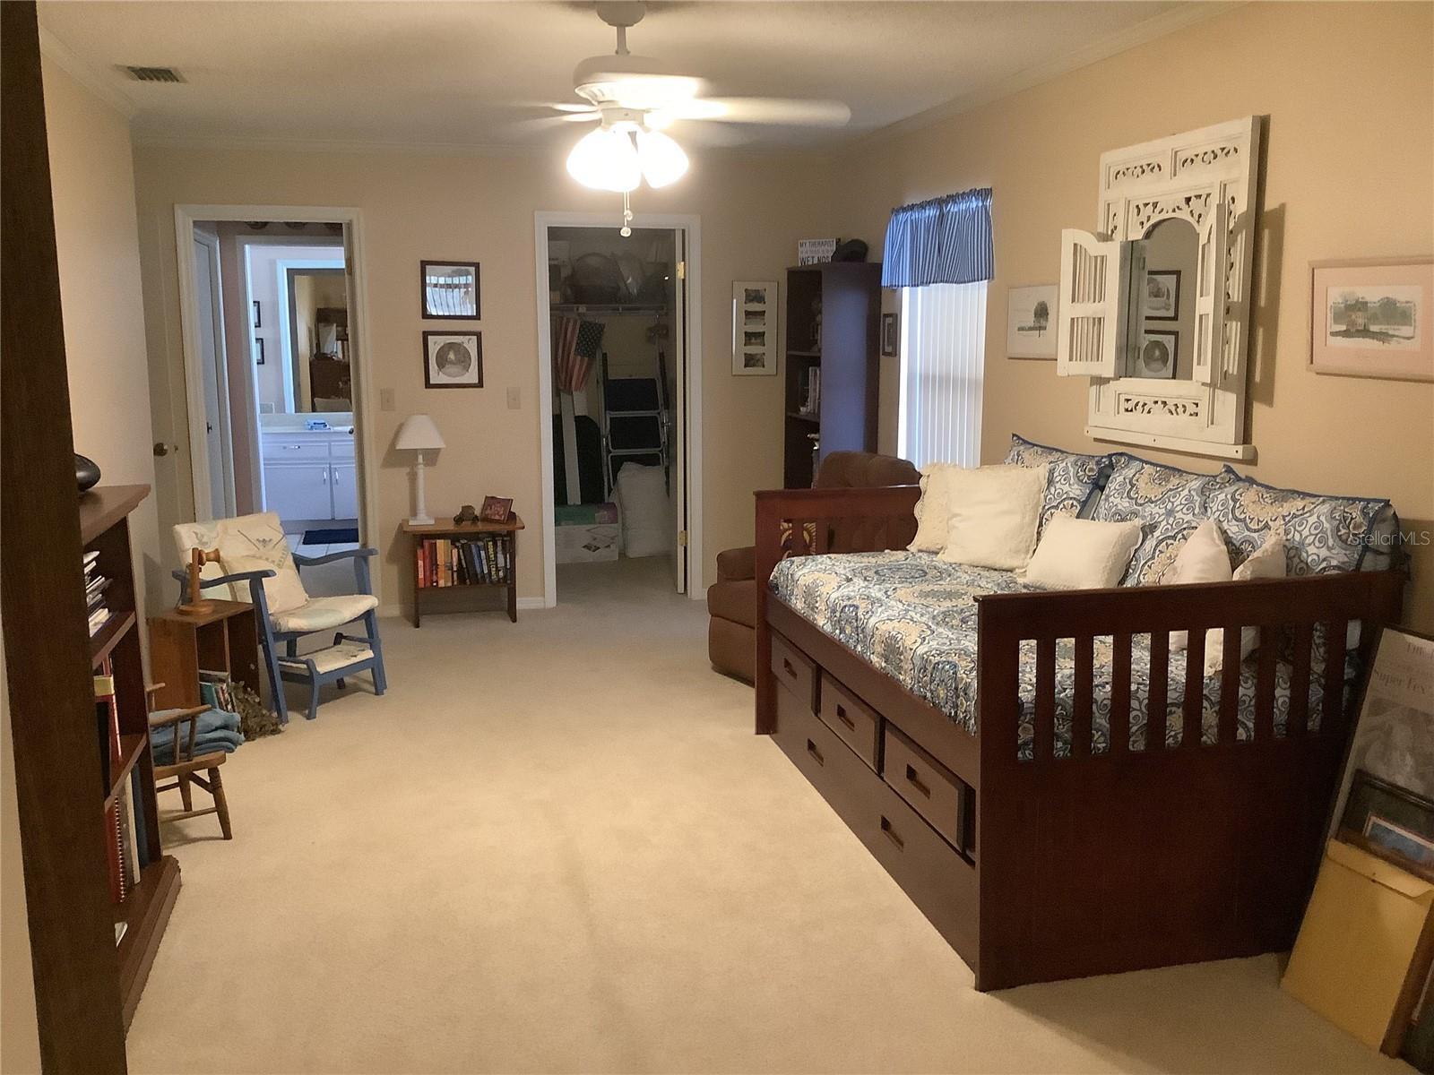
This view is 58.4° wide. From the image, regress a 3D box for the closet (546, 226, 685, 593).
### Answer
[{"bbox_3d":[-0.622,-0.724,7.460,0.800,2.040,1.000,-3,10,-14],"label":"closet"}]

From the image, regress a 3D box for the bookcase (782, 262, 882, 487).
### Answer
[{"bbox_3d":[0.598,-0.507,6.820,0.310,1.830,0.610,-3,10,-14],"label":"bookcase"}]

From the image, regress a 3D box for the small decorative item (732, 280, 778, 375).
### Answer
[{"bbox_3d":[0.210,-1.147,7.069,0.252,0.510,0.025,-2,10,-14],"label":"small decorative item"}]

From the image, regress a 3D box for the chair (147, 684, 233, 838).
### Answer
[{"bbox_3d":[-1.724,0.633,3.887,0.370,0.590,0.380,-9,13,-40],"label":"chair"}]

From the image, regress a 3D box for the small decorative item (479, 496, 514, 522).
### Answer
[{"bbox_3d":[-1.145,-0.147,6.691,0.190,0.130,0.075,6,11,31],"label":"small decorative item"}]

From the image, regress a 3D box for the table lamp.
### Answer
[{"bbox_3d":[-1.524,-0.354,6.627,0.250,0.560,0.250,-2,10,-14],"label":"table lamp"}]

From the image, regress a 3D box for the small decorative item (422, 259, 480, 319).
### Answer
[{"bbox_3d":[-1.370,-1.274,6.619,0.295,0.295,0.025,-3,10,-14],"label":"small decorative item"}]

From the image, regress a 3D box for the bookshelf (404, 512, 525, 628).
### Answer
[{"bbox_3d":[-1.319,0.177,6.712,0.600,0.525,0.350,-2,10,-14],"label":"bookshelf"}]

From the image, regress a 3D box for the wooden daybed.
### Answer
[{"bbox_3d":[0.899,0.417,4.033,1.117,0.959,1.988,-3,10,-14],"label":"wooden daybed"}]

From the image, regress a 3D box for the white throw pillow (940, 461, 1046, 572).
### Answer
[{"bbox_3d":[0.991,-0.097,4.684,0.410,0.390,0.140,3,-10,18],"label":"white throw pillow"}]

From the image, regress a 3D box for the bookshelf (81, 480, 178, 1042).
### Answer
[{"bbox_3d":[-1.589,0.491,3.119,0.345,1.110,1.000,-3,10,-15],"label":"bookshelf"}]

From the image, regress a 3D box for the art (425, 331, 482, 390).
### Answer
[{"bbox_3d":[-1.373,-0.925,6.702,0.296,0.287,0.025,-2,10,-14],"label":"art"}]

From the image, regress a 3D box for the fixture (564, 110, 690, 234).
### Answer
[{"bbox_3d":[-0.266,-1.039,3.647,0.340,0.350,0.340,-2,10,-14],"label":"fixture"}]

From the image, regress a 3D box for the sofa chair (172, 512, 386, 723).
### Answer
[{"bbox_3d":[-1.814,0.301,5.330,0.750,0.745,0.590,6,12,33],"label":"sofa chair"}]

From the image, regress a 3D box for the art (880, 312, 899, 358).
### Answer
[{"bbox_3d":[0.820,-0.966,6.164,0.022,0.210,0.205,-2,10,-14],"label":"art"}]

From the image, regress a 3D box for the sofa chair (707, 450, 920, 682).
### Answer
[{"bbox_3d":[0.510,0.124,5.666,0.860,0.980,0.840,-7,12,-36],"label":"sofa chair"}]

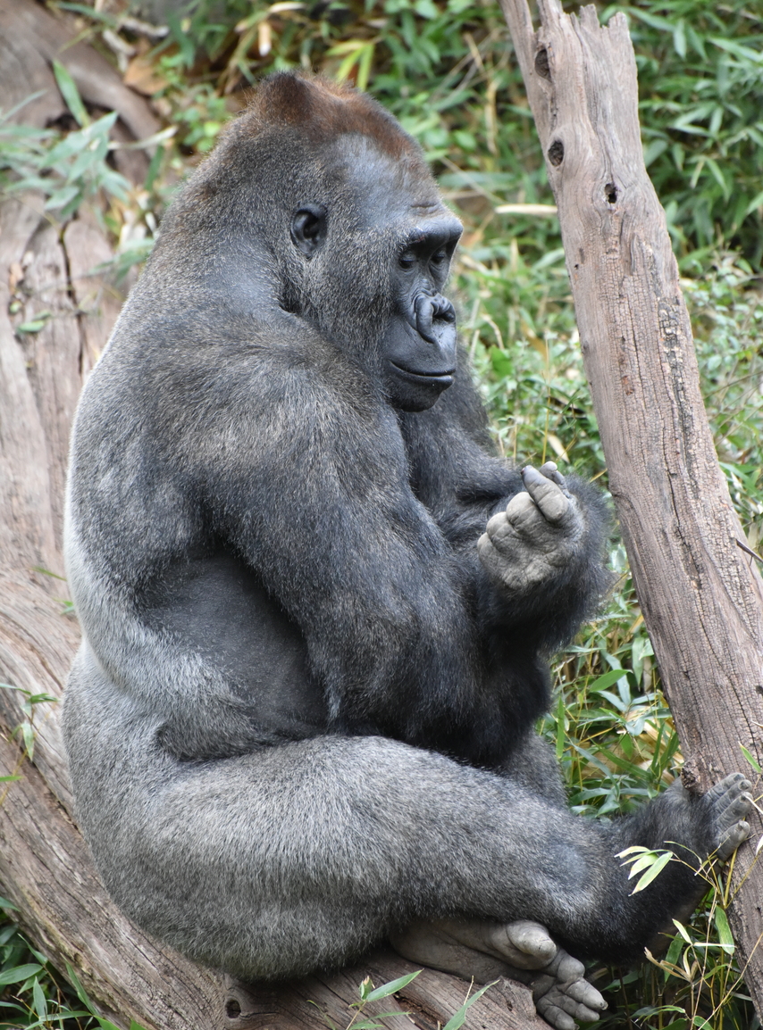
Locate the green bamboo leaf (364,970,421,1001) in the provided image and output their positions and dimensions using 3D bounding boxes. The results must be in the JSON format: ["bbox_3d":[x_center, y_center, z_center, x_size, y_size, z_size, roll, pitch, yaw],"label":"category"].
[{"bbox_3d":[0.011,0.528,9.250,0.072,0.016,0.008,-30,-34,9],"label":"green bamboo leaf"}]

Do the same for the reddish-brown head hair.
[{"bbox_3d":[-0.059,-0.456,9.450,0.210,0.110,0.160,7,13,29],"label":"reddish-brown head hair"}]

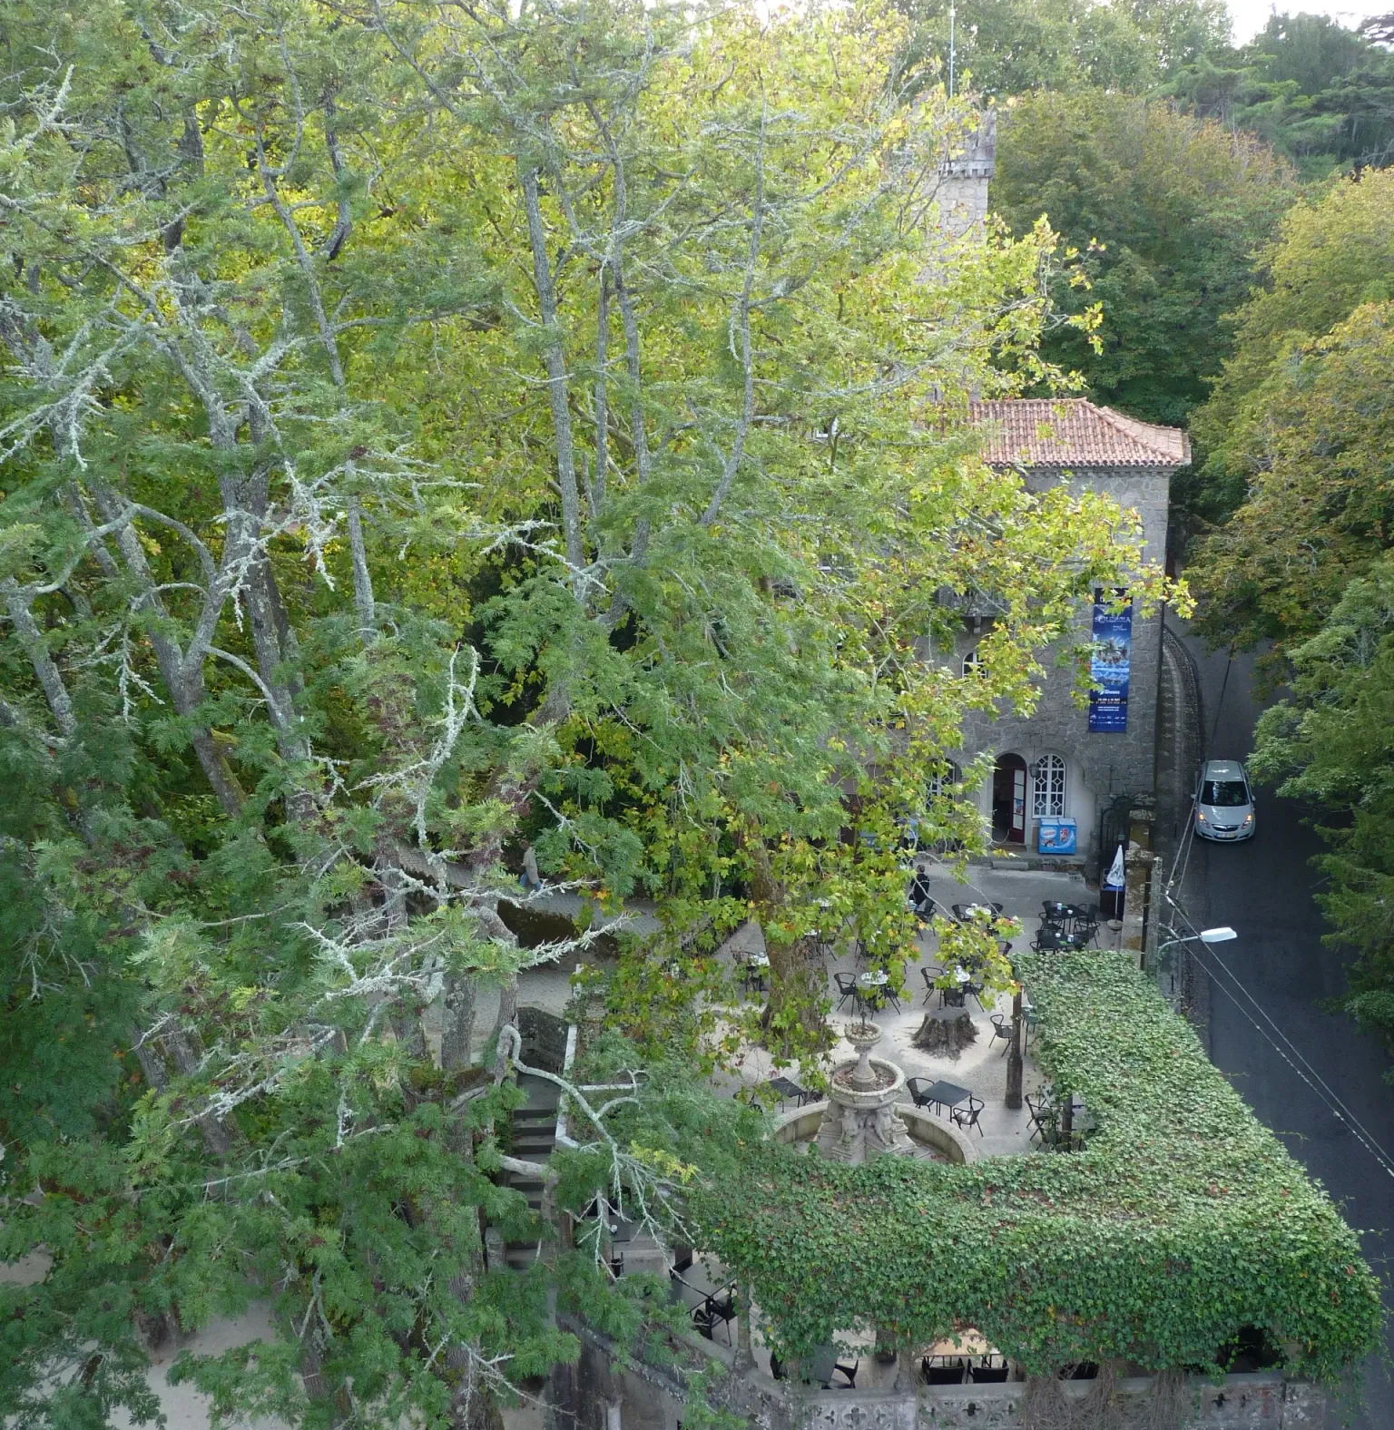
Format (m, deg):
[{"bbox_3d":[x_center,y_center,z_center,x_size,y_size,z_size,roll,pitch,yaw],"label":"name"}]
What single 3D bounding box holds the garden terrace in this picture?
[{"bbox_3d":[4.408,7.053,23.866,9.200,2.200,8.700,-2,16,0],"label":"garden terrace"}]

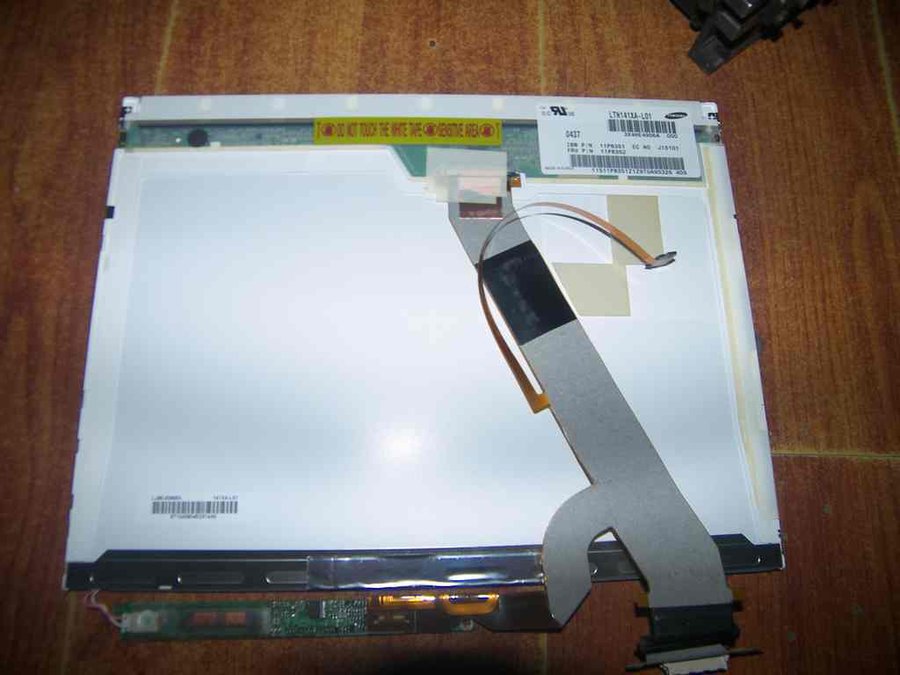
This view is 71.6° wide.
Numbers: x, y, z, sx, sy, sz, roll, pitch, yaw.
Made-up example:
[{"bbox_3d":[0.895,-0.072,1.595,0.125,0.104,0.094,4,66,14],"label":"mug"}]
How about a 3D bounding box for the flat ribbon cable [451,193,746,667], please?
[{"bbox_3d":[0.058,0.030,0.275,0.115,0.012,0.216,-1,76,-3],"label":"flat ribbon cable"}]

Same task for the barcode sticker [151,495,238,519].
[{"bbox_3d":[-0.105,0.070,0.256,0.036,0.001,0.009,-1,76,-3],"label":"barcode sticker"}]

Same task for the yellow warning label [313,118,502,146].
[{"bbox_3d":[-0.020,-0.100,0.302,0.092,0.001,0.015,-1,76,-3],"label":"yellow warning label"}]

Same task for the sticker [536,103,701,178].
[{"bbox_3d":[0.083,-0.097,0.307,0.080,0.001,0.040,-1,76,-3],"label":"sticker"}]

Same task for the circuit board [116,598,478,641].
[{"bbox_3d":[-0.061,0.112,0.252,0.146,0.005,0.015,-1,76,-3],"label":"circuit board"}]

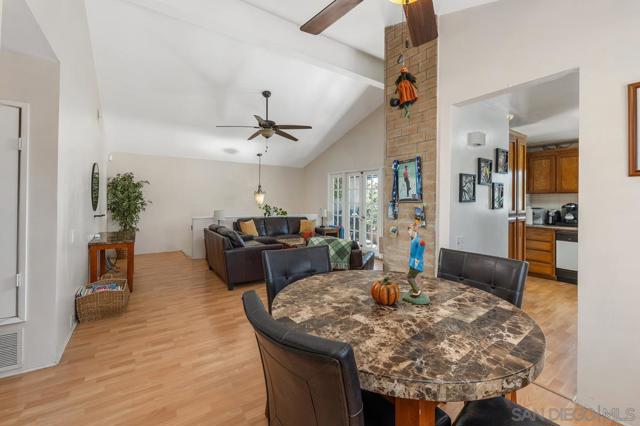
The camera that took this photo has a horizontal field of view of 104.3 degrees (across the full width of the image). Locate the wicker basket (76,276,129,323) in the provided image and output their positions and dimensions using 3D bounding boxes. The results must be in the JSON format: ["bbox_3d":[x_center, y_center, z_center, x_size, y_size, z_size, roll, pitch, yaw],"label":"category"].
[{"bbox_3d":[-2.506,0.980,2.922,0.420,0.330,0.460,-1,2,-37],"label":"wicker basket"}]

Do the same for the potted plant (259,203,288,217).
[{"bbox_3d":[-1.210,-0.077,6.400,0.720,0.420,0.500,-1,2,-36],"label":"potted plant"}]

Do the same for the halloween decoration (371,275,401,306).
[{"bbox_3d":[0.344,0.412,1.300,0.150,0.140,0.150,1,2,0],"label":"halloween decoration"}]

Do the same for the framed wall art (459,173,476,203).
[{"bbox_3d":[1.581,-0.264,2.660,0.310,0.300,0.040,-1,2,-36],"label":"framed wall art"}]

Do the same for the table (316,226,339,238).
[{"bbox_3d":[0.217,0.708,7.028,0.520,0.550,0.520,-1,2,-36],"label":"table"}]

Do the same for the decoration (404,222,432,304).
[{"bbox_3d":[0.503,0.260,1.309,0.130,0.385,0.105,0,2,-1],"label":"decoration"}]

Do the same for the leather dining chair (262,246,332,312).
[{"bbox_3d":[-0.045,0.725,1.523,0.490,0.955,0.580,-1,2,-27],"label":"leather dining chair"}]

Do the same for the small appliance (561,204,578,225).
[{"bbox_3d":[4.126,0.025,4.080,0.310,0.340,0.250,-1,2,-37],"label":"small appliance"}]

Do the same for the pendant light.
[{"bbox_3d":[-1.647,-0.936,6.850,0.320,1.420,0.320,-1,2,-36],"label":"pendant light"}]

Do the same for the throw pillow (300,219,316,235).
[{"bbox_3d":[-0.307,0.380,6.750,0.440,0.430,0.150,-1,-12,-27],"label":"throw pillow"}]

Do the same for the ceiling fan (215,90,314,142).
[{"bbox_3d":[-0.955,-1.734,4.400,1.620,0.860,1.620,-1,2,-36],"label":"ceiling fan"}]

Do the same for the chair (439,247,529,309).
[{"bbox_3d":[0.745,0.733,1.423,0.580,0.955,0.490,-1,2,-31],"label":"chair"}]

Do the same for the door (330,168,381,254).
[{"bbox_3d":[0.849,-0.066,6.600,0.120,2.080,1.830,-1,2,-39],"label":"door"}]

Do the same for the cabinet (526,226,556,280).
[{"bbox_3d":[4.014,0.703,4.490,0.600,0.870,0.440,-1,2,-36],"label":"cabinet"}]

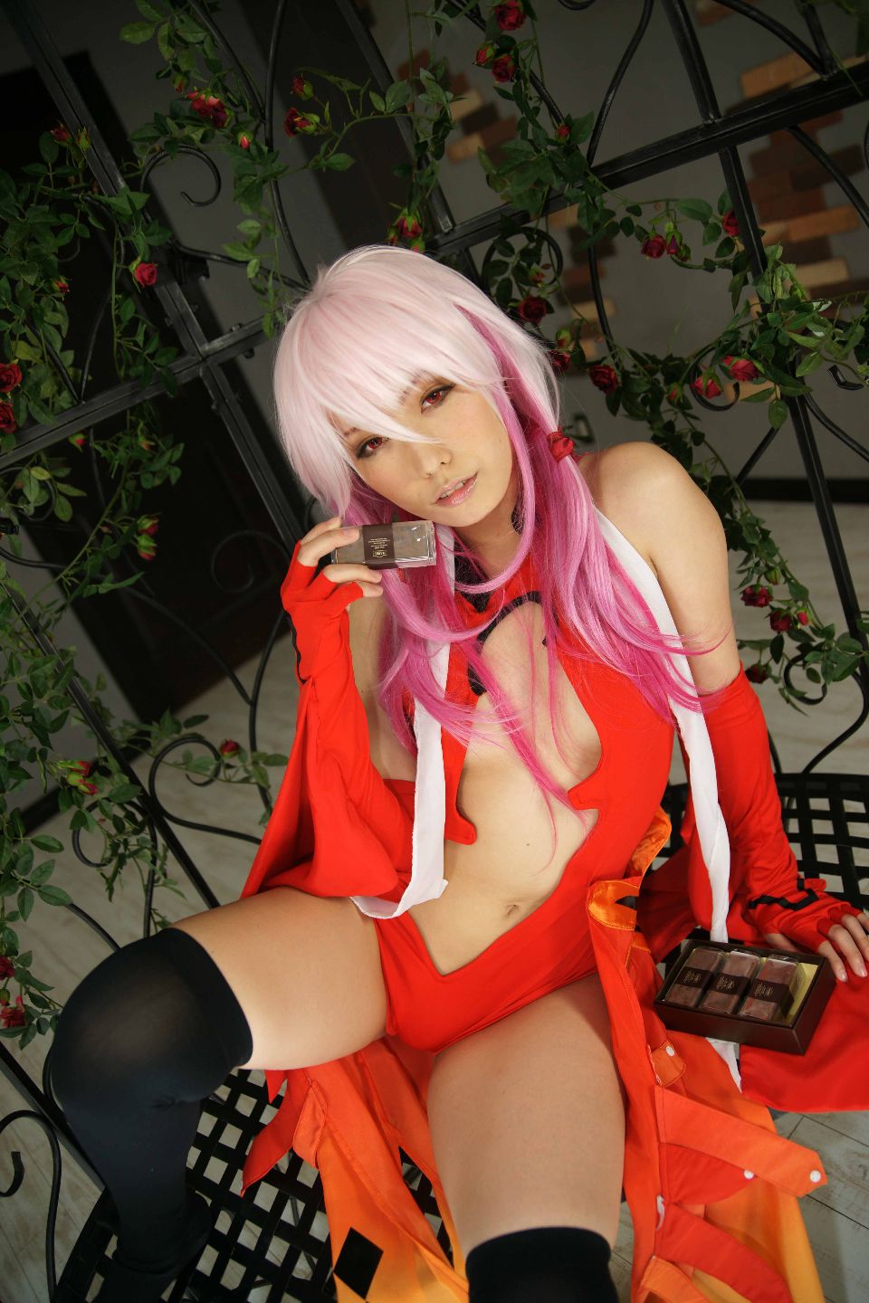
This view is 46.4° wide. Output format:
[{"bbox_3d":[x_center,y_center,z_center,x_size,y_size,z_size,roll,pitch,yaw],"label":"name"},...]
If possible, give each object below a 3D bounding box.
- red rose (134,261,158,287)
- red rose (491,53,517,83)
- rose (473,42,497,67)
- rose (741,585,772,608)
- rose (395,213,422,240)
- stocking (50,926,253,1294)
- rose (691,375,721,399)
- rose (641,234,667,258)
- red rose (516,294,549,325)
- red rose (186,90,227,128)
[{"bbox_3d":[-0.318,-0.416,1.118,0.028,0.028,0.027,-30,20,-16],"label":"red rose"},{"bbox_3d":[0.071,-0.596,1.035,0.028,0.029,0.027,-21,20,11],"label":"red rose"},{"bbox_3d":[0.051,-0.607,1.030,0.024,0.026,0.024,-19,20,16],"label":"rose"},{"bbox_3d":[0.395,-0.067,1.243,0.036,0.029,0.034,-19,20,16],"label":"rose"},{"bbox_3d":[-0.029,-0.479,1.140,0.029,0.029,0.029,-24,19,0],"label":"rose"},{"bbox_3d":[-0.243,0.448,0.900,0.170,0.490,0.250,11,35,12],"label":"stocking"},{"bbox_3d":[0.307,-0.299,1.146,0.032,0.029,0.031,-19,20,16],"label":"rose"},{"bbox_3d":[0.237,-0.438,1.096,0.027,0.027,0.027,-21,20,11],"label":"rose"},{"bbox_3d":[0.113,-0.393,1.166,0.036,0.035,0.032,-24,19,0],"label":"red rose"},{"bbox_3d":[-0.238,-0.567,1.060,0.041,0.037,0.035,-24,19,0],"label":"red rose"}]

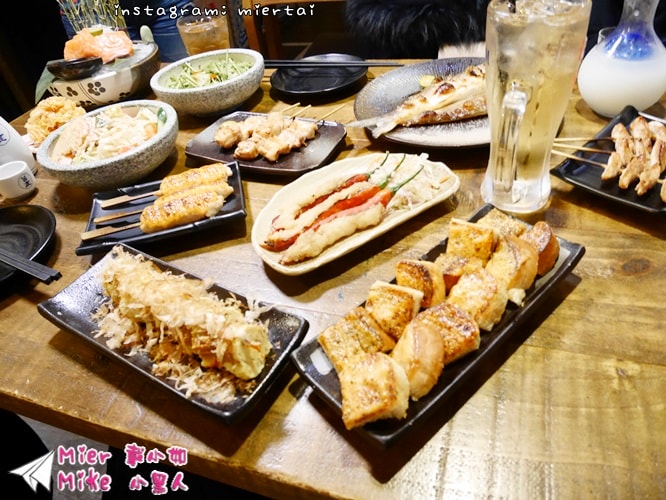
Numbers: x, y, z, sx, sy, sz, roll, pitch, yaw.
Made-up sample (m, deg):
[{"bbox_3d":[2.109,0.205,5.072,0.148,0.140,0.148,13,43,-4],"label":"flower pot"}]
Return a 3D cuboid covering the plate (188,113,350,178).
[{"bbox_3d":[-0.088,-0.140,0.618,0.185,0.023,0.115,16,47,27],"label":"plate"}]

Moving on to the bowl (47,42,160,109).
[{"bbox_3d":[-0.395,-0.301,0.829,0.192,0.072,0.192,-10,41,0],"label":"bowl"}]

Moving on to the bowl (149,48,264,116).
[{"bbox_3d":[-0.195,-0.265,0.754,0.177,0.061,0.177,-10,41,0],"label":"bowl"}]

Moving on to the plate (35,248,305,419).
[{"bbox_3d":[-0.138,0.062,0.389,0.231,0.033,0.089,18,48,28],"label":"plate"}]

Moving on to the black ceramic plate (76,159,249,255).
[{"bbox_3d":[-0.189,-0.046,0.530,0.178,0.025,0.113,-13,41,-4],"label":"black ceramic plate"}]

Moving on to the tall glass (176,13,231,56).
[{"bbox_3d":[-0.231,-0.381,0.870,0.092,0.093,0.092,-10,41,0],"label":"tall glass"}]

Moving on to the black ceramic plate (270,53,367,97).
[{"bbox_3d":[-0.023,-0.287,0.774,0.159,0.022,0.159,-6,41,5],"label":"black ceramic plate"}]

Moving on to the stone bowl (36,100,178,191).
[{"bbox_3d":[-0.284,-0.129,0.617,0.177,0.061,0.177,-10,41,0],"label":"stone bowl"}]

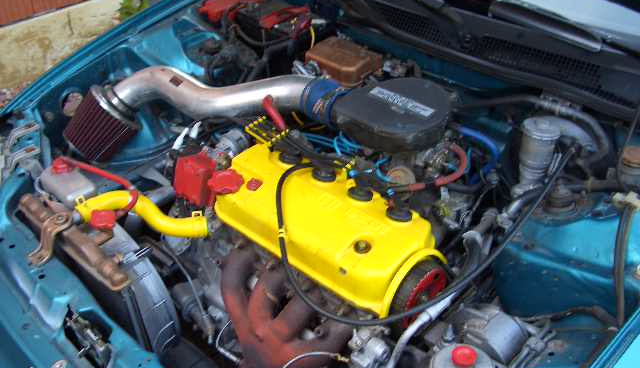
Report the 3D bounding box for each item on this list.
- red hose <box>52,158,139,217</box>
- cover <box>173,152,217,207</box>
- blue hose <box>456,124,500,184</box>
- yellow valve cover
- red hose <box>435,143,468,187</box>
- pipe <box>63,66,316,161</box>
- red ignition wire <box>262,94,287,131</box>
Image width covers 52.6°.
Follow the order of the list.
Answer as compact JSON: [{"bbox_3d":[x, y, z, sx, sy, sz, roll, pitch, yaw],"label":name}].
[{"bbox_3d":[-0.421,0.003,1.215,0.200,0.060,0.065,27,39,34],"label":"red hose"},{"bbox_3d":[-0.236,-0.007,1.215,0.078,0.078,0.055,27,39,34],"label":"cover"},{"bbox_3d":[0.340,-0.062,1.370,0.090,0.085,0.065,27,39,34],"label":"blue hose"},{"bbox_3d":[0.015,0.063,1.127,0.415,0.095,0.180,27,39,34],"label":"yellow valve cover"},{"bbox_3d":[0.245,-0.035,1.232,0.062,0.055,0.090,27,40,35],"label":"red hose"},{"bbox_3d":[-0.284,-0.150,1.420,0.540,0.150,0.190,1,32,-4],"label":"pipe"},{"bbox_3d":[-0.090,-0.144,1.310,0.018,0.018,0.080,-18,72,-38],"label":"red ignition wire"}]

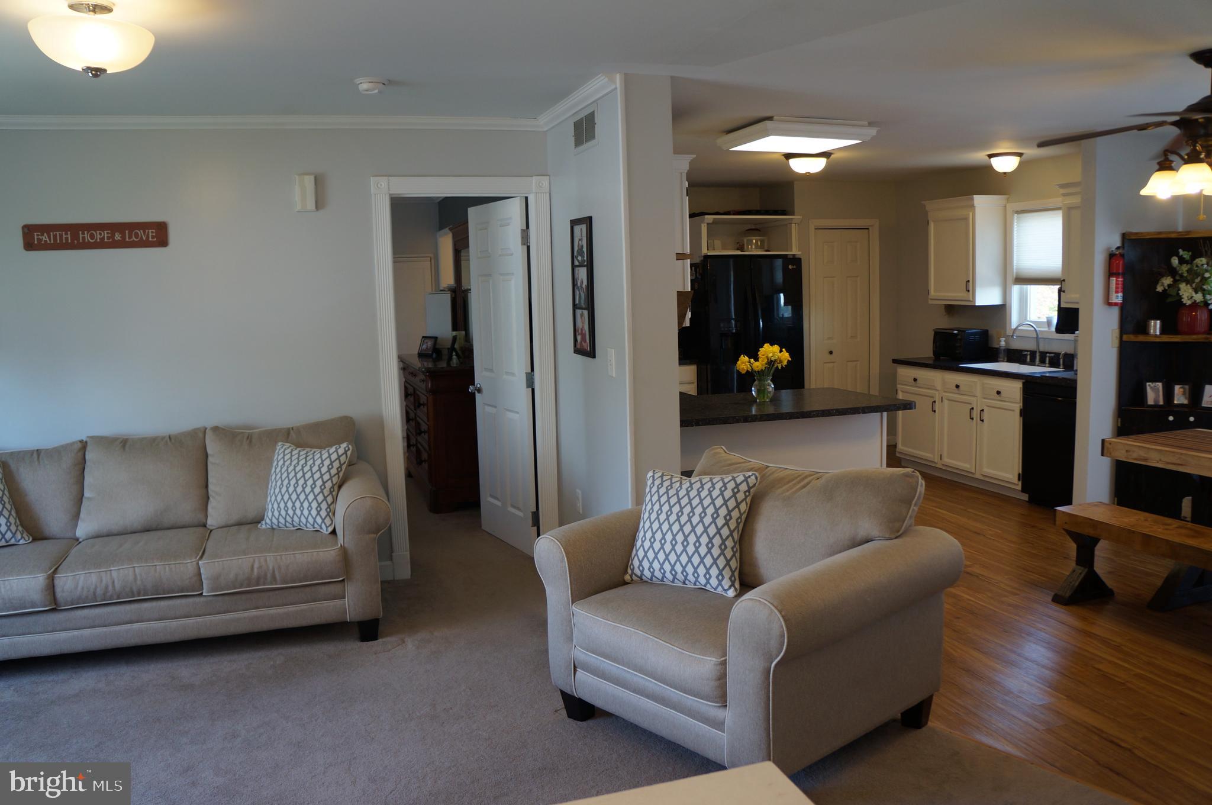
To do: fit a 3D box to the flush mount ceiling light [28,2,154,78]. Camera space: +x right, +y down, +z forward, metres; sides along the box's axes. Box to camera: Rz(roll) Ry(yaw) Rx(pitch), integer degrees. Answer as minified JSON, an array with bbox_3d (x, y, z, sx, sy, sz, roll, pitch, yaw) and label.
[{"bbox_3d":[-1.547,-1.096,2.742,0.334,0.215,0.334,-4,7,-17],"label":"flush mount ceiling light"}]

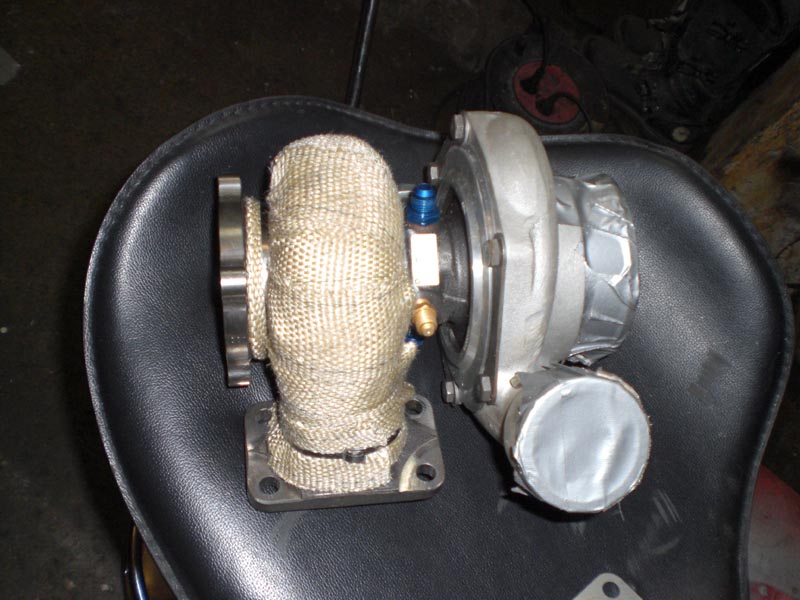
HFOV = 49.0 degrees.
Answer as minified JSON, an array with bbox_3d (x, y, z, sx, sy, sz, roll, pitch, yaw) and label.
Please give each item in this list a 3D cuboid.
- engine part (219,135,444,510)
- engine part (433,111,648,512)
[{"bbox_3d":[-0.031,0.002,0.453,0.116,0.172,0.146,-2,49,-10],"label":"engine part"},{"bbox_3d":[0.070,0.000,0.461,0.092,0.177,0.196,-2,49,-10],"label":"engine part"}]

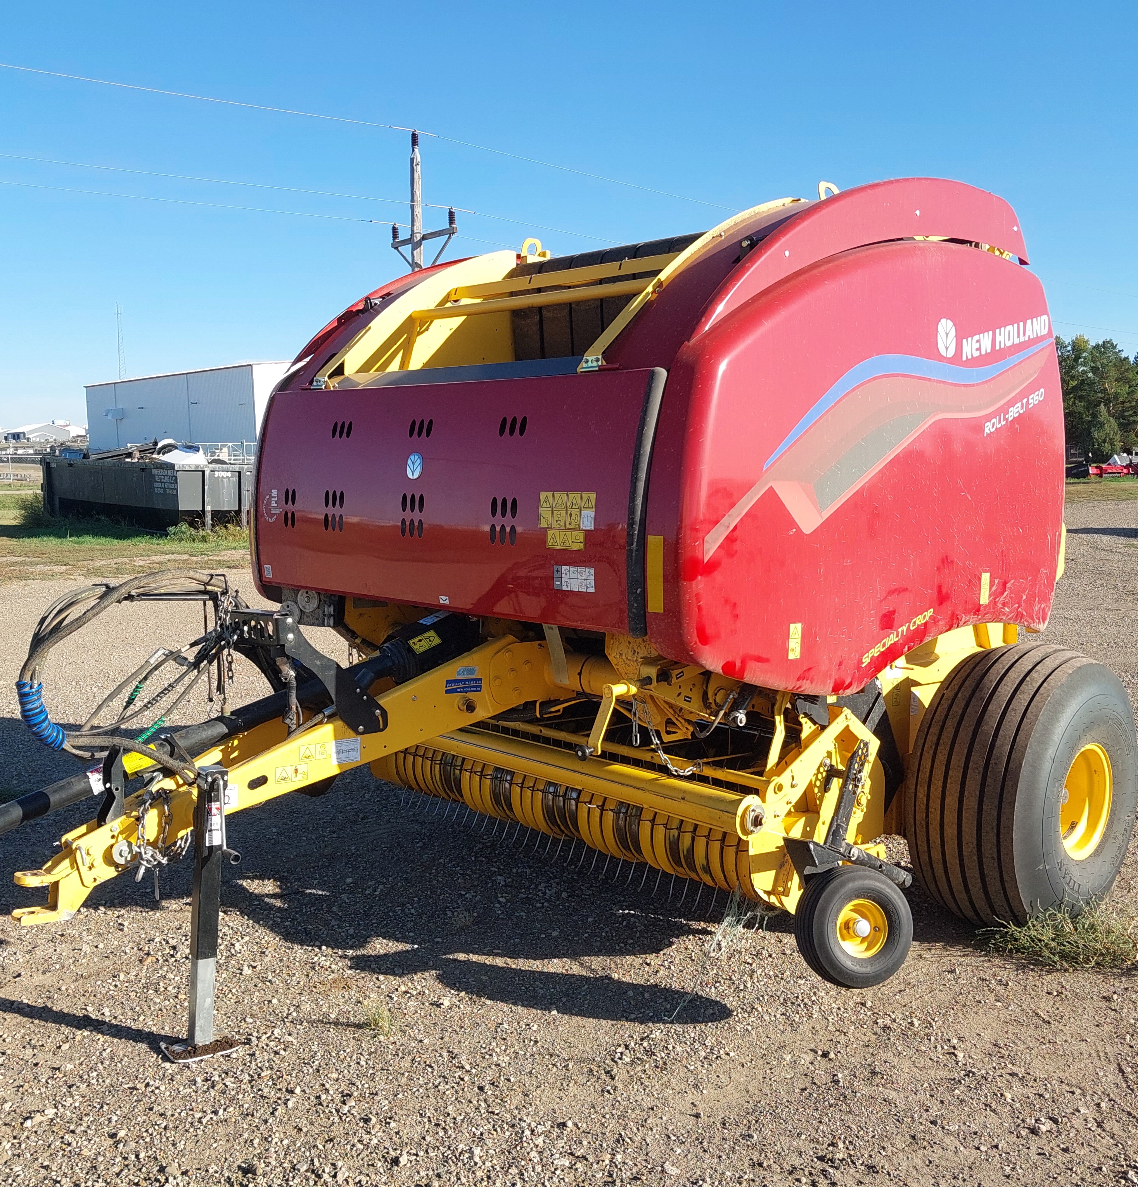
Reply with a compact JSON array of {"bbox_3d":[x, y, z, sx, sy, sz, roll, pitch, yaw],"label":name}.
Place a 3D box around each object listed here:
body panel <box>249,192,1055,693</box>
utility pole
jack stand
[{"bbox_3d":[0.389,-0.684,5.040,2.530,1.790,2.200,-7,10,-43],"label":"body panel"},{"bbox_3d":[-3.229,-5.620,26.508,0.300,8.280,2.500,-6,9,-38],"label":"utility pole"},{"bbox_3d":[-1.097,0.939,3.694,0.220,0.860,0.170,-7,10,-43],"label":"jack stand"}]

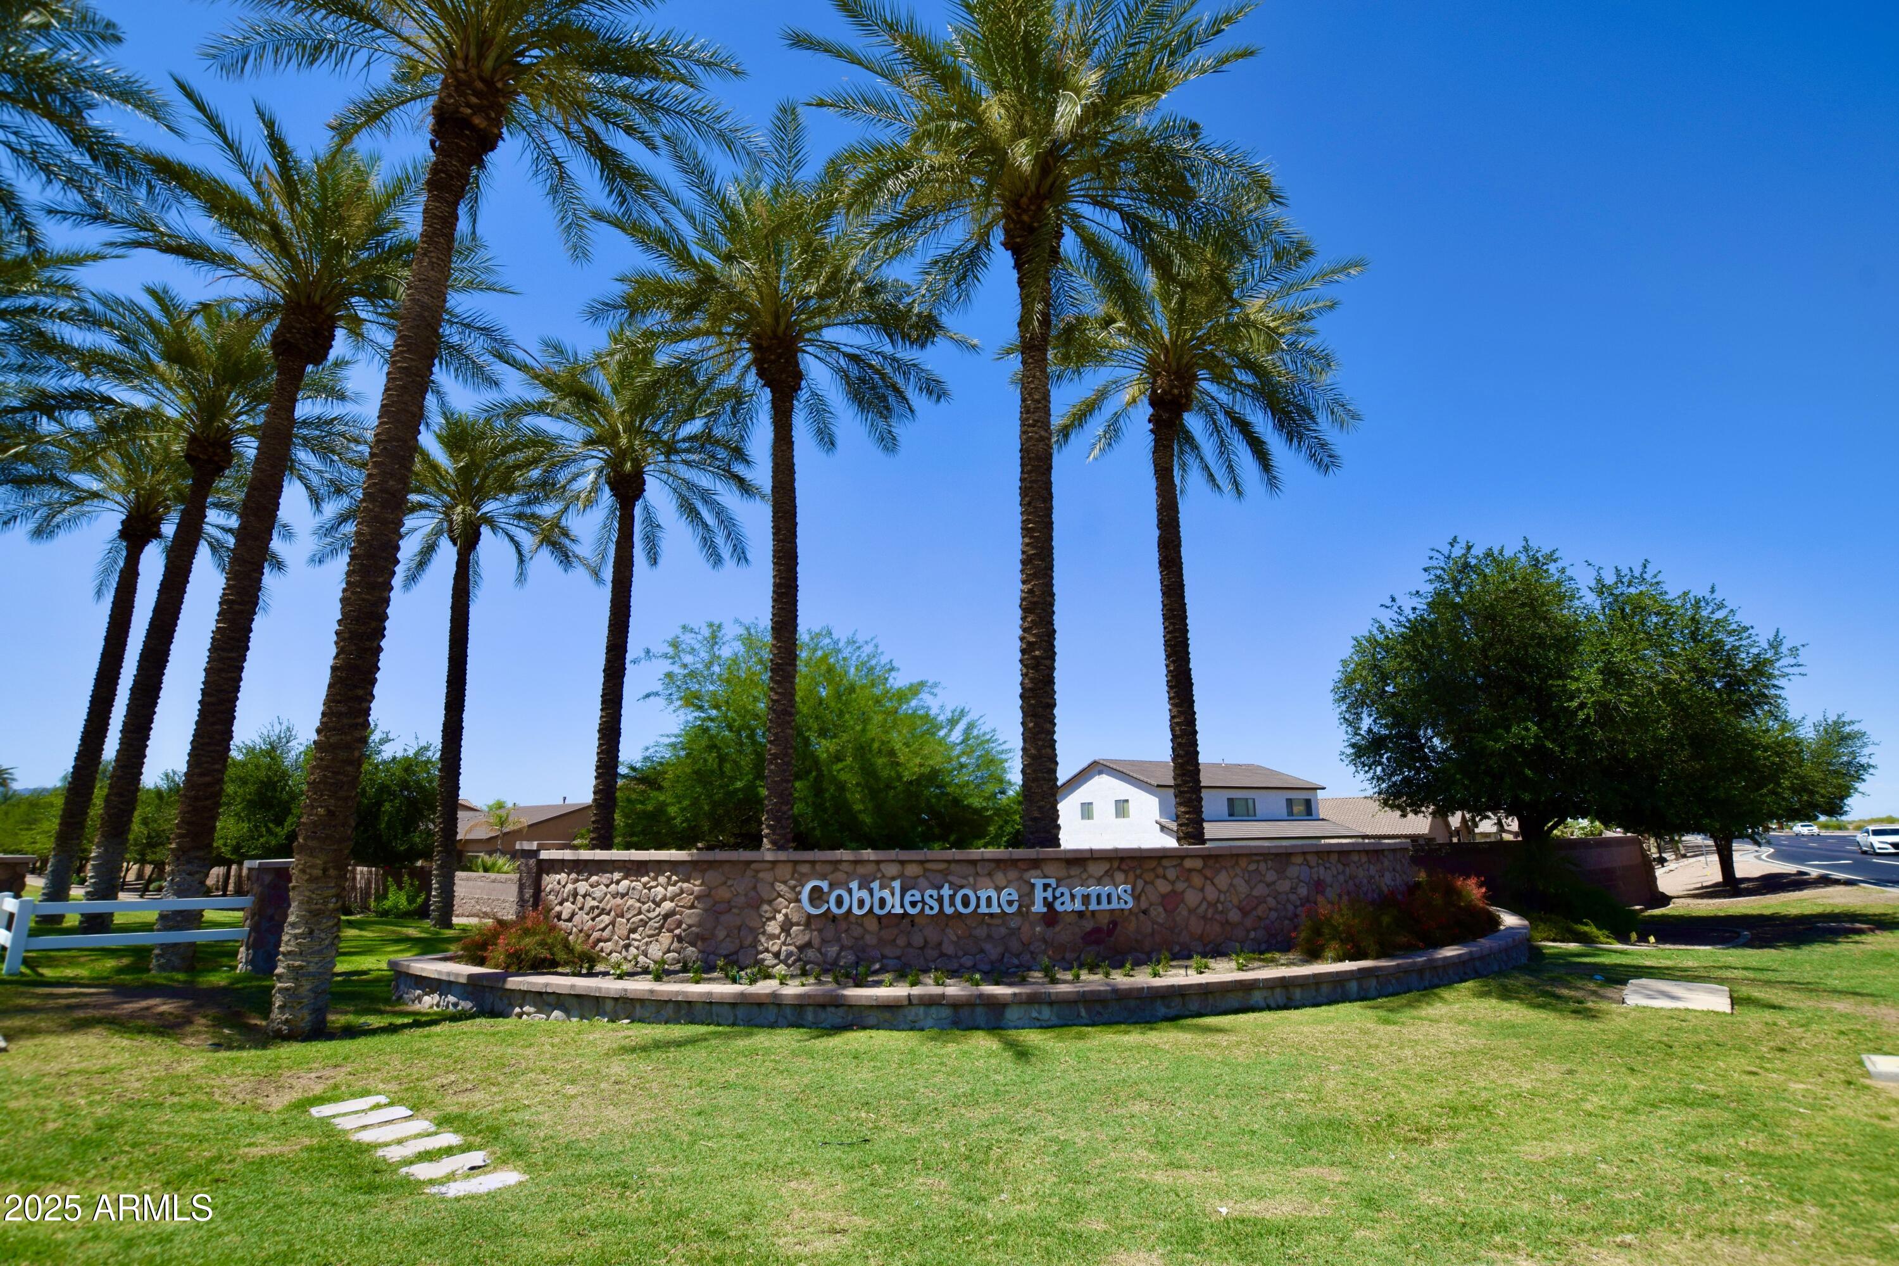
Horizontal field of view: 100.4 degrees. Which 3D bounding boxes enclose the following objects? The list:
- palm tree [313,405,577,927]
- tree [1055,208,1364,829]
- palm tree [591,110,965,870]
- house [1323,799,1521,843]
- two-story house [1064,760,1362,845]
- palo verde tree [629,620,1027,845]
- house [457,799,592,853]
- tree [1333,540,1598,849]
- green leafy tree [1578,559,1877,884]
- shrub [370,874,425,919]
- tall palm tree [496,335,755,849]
[{"bbox_3d":[-10.300,0.370,16.000,4.900,10.500,4.900,0,-13,0],"label":"palm tree"},{"bbox_3d":[4.300,-1.400,13.400,5.500,12.700,5.500,0,-13,0],"label":"tree"},{"bbox_3d":[-2.750,-1.900,12.352,6.000,13.000,6.000,0,-13,0],"label":"palm tree"},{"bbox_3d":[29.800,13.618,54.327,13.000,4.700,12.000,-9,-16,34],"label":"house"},{"bbox_3d":[18.200,13.000,57.800,15.300,7.100,15.300,6,-15,-25],"label":"two-story house"},{"bbox_3d":[-2.800,2.710,16.800,8.400,6.200,7.600,0,-13,0],"label":"palo verde tree"},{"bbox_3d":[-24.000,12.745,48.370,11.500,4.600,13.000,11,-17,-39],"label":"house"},{"bbox_3d":[10.500,1.685,15.625,6.200,7.200,6.200,0,-13,0],"label":"tree"},{"bbox_3d":[22.300,2.820,22.900,6.800,9.000,6.800,0,-13,0],"label":"green leafy tree"},{"bbox_3d":[-11.500,5.530,16.600,1.050,0.930,0.950,0,-13,0],"label":"shrub"},{"bbox_3d":[-6.950,-0.315,16.295,5.800,12.000,5.800,0,-13,0],"label":"tall palm tree"}]

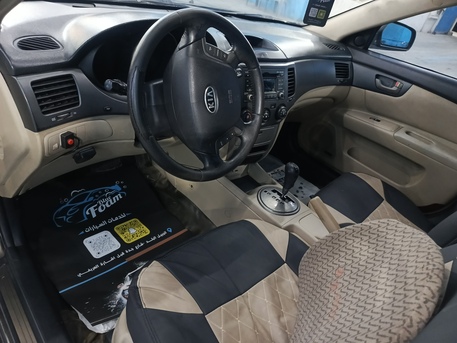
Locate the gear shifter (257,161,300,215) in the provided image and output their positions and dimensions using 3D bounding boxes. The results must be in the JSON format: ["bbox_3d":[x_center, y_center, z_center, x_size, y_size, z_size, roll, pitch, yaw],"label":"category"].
[{"bbox_3d":[0.195,0.042,1.112,0.107,0.165,0.158,-18,41,-39],"label":"gear shifter"}]

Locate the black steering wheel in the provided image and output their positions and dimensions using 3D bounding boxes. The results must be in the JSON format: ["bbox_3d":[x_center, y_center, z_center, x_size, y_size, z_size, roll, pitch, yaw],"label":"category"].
[{"bbox_3d":[-0.068,-0.170,0.755,0.385,0.385,0.095,-25,25,-37],"label":"black steering wheel"}]

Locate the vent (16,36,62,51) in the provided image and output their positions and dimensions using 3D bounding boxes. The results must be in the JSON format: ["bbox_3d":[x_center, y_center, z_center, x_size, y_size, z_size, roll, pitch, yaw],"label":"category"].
[{"bbox_3d":[-0.426,-0.279,0.712,0.083,0.020,0.075,-18,49,-39],"label":"vent"}]

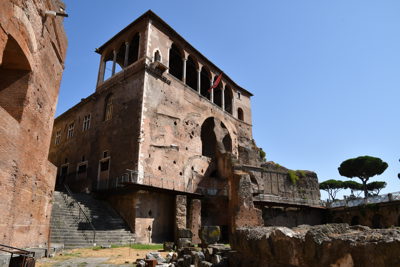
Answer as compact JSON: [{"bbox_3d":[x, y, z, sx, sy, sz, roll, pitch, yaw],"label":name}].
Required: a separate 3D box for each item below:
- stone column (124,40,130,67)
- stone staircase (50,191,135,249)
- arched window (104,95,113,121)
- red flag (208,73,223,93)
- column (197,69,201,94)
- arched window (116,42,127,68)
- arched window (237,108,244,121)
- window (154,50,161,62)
[{"bbox_3d":[-9.607,-10.576,35.966,0.500,4.522,0.500,-17,-26,37],"label":"stone column"},{"bbox_3d":[-10.980,7.750,25.031,6.686,4.971,7.355,-15,-25,34],"label":"stone staircase"},{"bbox_3d":[-12.004,-3.464,35.350,1.810,4.075,0.400,-17,-26,37],"label":"arched window"},{"bbox_3d":[2.454,-8.080,42.109,2.753,2.650,0.500,-15,-25,34],"label":"red flag"},{"bbox_3d":[-0.193,-8.019,41.086,0.500,4.707,0.500,-15,-25,34],"label":"column"},{"bbox_3d":[-10.620,-10.461,36.897,2.346,5.037,0.500,-17,-26,37],"label":"arched window"},{"bbox_3d":[7.629,-3.593,50.323,0.400,2.568,1.864,-18,-27,40],"label":"arched window"},{"bbox_3d":[-5.456,-9.767,34.023,0.350,1.776,1.073,-15,-25,34],"label":"window"}]

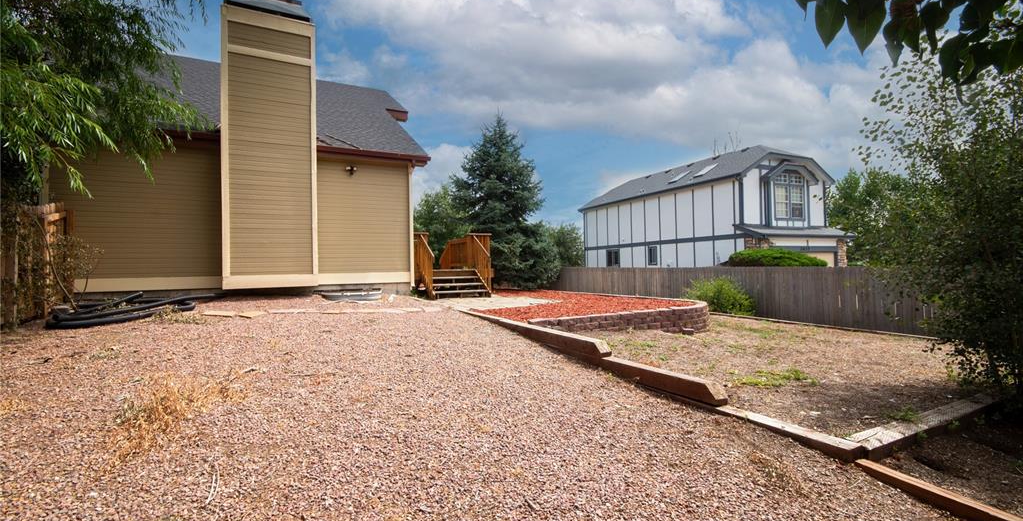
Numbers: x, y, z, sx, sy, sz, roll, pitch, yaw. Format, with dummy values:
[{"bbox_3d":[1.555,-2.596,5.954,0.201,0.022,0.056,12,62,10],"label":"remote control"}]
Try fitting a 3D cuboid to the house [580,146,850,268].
[{"bbox_3d":[11.359,-2.029,27.162,7.700,8.250,14.100,-1,-1,-26],"label":"house"}]

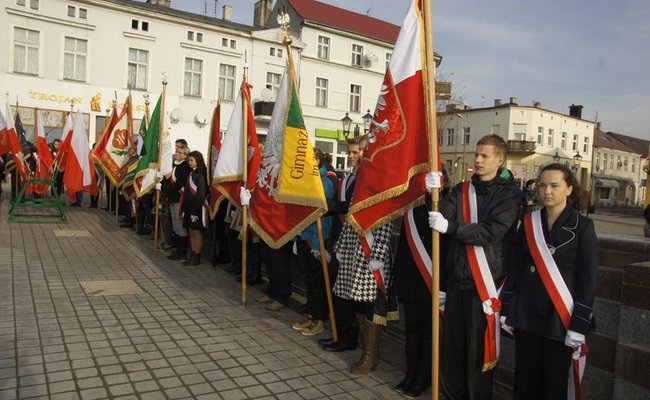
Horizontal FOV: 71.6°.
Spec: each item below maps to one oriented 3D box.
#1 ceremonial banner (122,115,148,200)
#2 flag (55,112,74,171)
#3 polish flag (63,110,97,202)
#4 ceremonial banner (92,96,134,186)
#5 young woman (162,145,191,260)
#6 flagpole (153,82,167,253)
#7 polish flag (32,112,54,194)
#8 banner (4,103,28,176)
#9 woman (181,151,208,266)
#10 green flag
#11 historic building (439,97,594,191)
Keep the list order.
[{"bbox_3d":[-3.637,-0.820,8.700,0.480,1.600,0.300,3,1,-9],"label":"ceremonial banner"},{"bbox_3d":[-5.824,-1.310,10.100,0.500,1.300,0.350,3,4,6],"label":"flag"},{"bbox_3d":[-5.281,-0.957,9.700,0.750,1.950,0.450,3,4,6],"label":"polish flag"},{"bbox_3d":[-4.456,-1.232,9.500,0.900,1.850,0.400,4,4,14],"label":"ceremonial banner"},{"bbox_3d":[-2.256,0.061,6.850,0.480,1.670,0.460,2,1,-34],"label":"young woman"},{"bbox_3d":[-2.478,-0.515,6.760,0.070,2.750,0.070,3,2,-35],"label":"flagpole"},{"bbox_3d":[-6.181,-1.021,9.900,0.500,1.850,0.350,3,4,6],"label":"polish flag"},{"bbox_3d":[-6.178,-1.188,9.000,0.360,1.450,0.250,3,1,-14],"label":"banner"},{"bbox_3d":[-1.860,0.122,6.450,0.360,1.640,0.460,-1,5,-42],"label":"woman"},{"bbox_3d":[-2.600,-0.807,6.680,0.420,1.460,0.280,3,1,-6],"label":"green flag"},{"bbox_3d":[18.946,-4.198,45.603,13.700,9.200,10.500,2,2,-39],"label":"historic building"}]

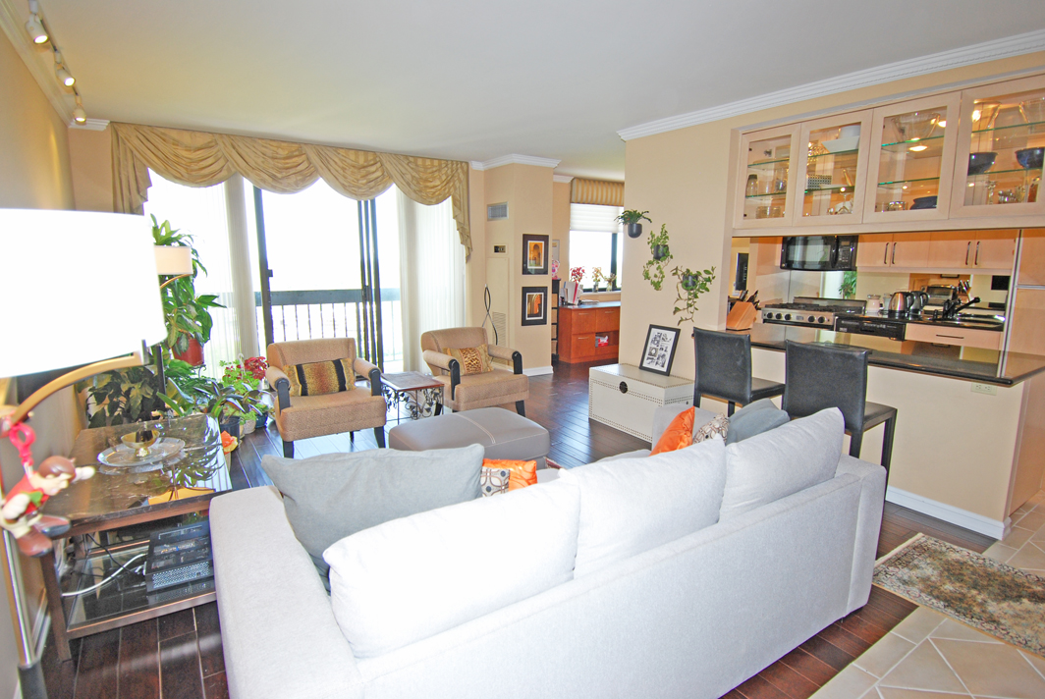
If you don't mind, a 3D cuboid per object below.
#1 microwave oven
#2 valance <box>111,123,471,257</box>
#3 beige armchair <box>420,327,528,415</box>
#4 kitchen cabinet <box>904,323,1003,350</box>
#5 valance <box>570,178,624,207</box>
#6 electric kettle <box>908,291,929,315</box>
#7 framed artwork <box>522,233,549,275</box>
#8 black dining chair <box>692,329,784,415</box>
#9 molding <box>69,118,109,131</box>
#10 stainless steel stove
[{"bbox_3d":[3.282,-1.077,5.611,0.400,0.425,0.787,-7,13,-34],"label":"microwave oven"},{"bbox_3d":[-1.987,-1.490,5.330,3.365,1.101,0.170,-7,13,-34],"label":"valance"},{"bbox_3d":[-0.447,0.256,4.810,0.720,0.800,0.780,-7,12,-32],"label":"beige armchair"},{"bbox_3d":[3.910,0.274,4.734,0.600,0.890,0.665,-7,13,-34],"label":"kitchen cabinet"},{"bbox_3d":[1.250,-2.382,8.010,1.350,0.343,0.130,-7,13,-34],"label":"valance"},{"bbox_3d":[3.935,-0.443,5.188,0.160,0.240,0.210,-7,13,-34],"label":"electric kettle"},{"bbox_3d":[0.174,-1.117,6.234,0.393,0.473,0.030,-7,13,-34],"label":"framed artwork"},{"bbox_3d":[1.501,0.362,3.656,0.510,1.010,0.430,-8,13,-36],"label":"black dining chair"},{"bbox_3d":[-3.637,-1.890,4.388,0.270,0.090,0.085,-7,13,-34],"label":"molding"},{"bbox_3d":[3.156,-0.003,5.774,0.660,1.040,0.760,-7,13,-34],"label":"stainless steel stove"}]

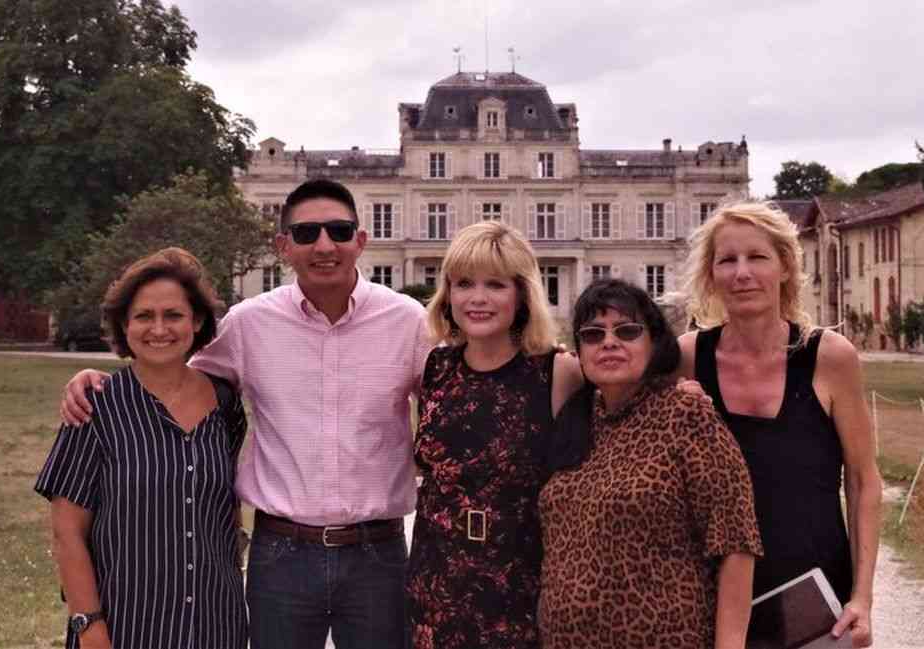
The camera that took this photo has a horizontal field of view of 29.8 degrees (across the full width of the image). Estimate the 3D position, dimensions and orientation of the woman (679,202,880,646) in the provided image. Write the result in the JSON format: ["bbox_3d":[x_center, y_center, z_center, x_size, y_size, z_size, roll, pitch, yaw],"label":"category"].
[{"bbox_3d":[0.690,0.585,3.870,0.510,1.700,0.360,0,0,16],"label":"woman"}]

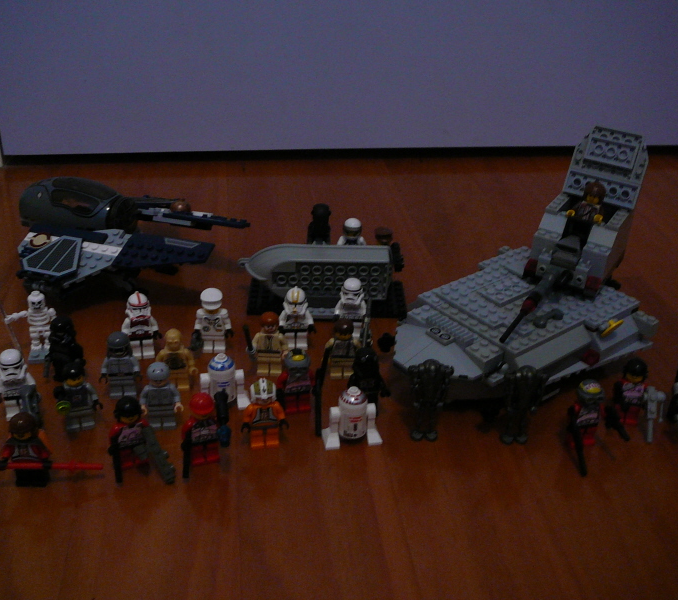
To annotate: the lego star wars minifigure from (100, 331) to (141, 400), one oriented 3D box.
[{"bbox_3d":[-0.128,0.039,0.473,0.025,0.042,0.015,-2,31,-9],"label":"lego star wars minifigure"}]

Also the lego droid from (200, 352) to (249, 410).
[{"bbox_3d":[-0.068,0.045,0.472,0.033,0.037,0.018,-5,31,-14],"label":"lego droid"}]

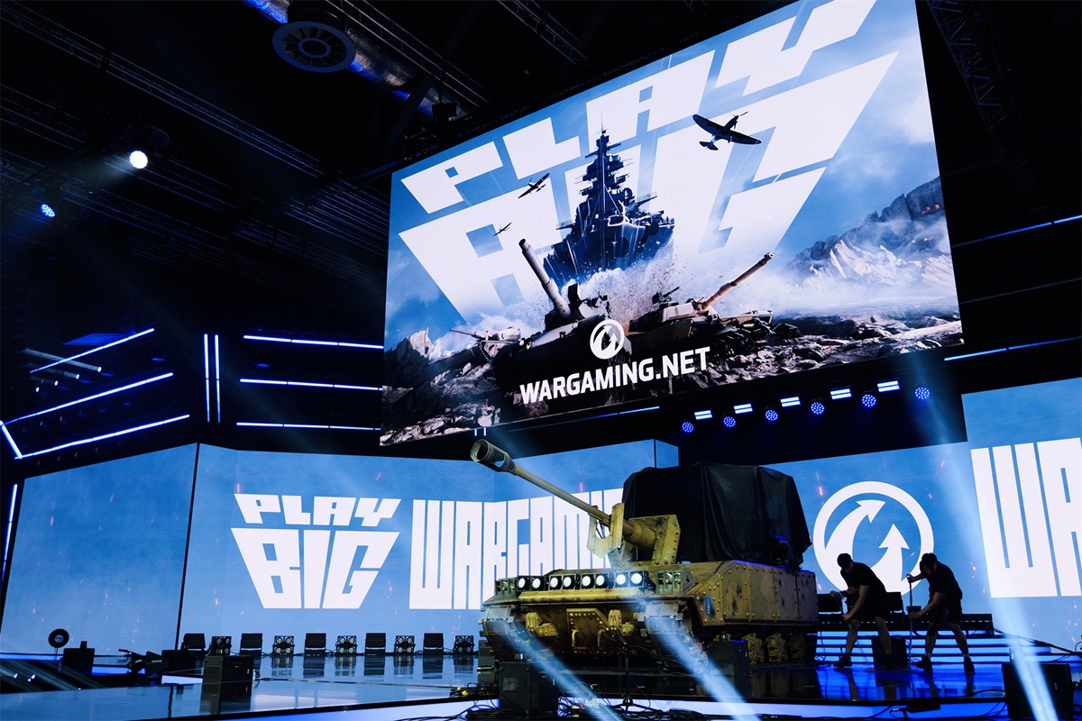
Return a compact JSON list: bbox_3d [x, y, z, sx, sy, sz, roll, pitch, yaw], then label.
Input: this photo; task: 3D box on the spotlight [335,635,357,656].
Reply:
[{"bbox_3d":[-3.964,5.816,17.779,0.410,0.390,0.240,4,-17,-14],"label":"spotlight"}]

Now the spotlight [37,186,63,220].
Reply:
[{"bbox_3d":[-7.310,-2.354,13.000,0.310,0.410,0.280,-13,-21,36],"label":"spotlight"}]

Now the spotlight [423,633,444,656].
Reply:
[{"bbox_3d":[-2.248,5.951,18.261,0.420,0.420,0.270,4,-17,-14],"label":"spotlight"}]

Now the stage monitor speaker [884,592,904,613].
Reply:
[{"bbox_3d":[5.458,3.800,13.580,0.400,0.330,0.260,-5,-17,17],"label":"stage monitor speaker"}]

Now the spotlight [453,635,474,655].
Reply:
[{"bbox_3d":[-1.430,5.304,16.200,0.370,0.340,0.200,4,-17,-13],"label":"spotlight"}]

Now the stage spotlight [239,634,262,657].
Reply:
[{"bbox_3d":[-5.748,5.649,17.307,0.420,0.420,0.270,4,-17,-14],"label":"stage spotlight"}]

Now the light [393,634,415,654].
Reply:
[{"bbox_3d":[-2.461,5.141,15.700,0.370,0.330,0.200,4,-17,-13],"label":"light"}]

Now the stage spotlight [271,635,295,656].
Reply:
[{"bbox_3d":[-4.374,4.846,14.800,0.370,0.320,0.200,4,-17,-14],"label":"stage spotlight"}]

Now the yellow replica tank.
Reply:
[{"bbox_3d":[1.063,2.413,10.887,2.852,2.740,6.190,-11,-20,32],"label":"yellow replica tank"}]

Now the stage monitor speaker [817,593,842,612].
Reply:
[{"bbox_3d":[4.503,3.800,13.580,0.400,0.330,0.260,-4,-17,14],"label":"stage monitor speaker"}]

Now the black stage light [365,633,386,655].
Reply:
[{"bbox_3d":[-3.403,5.863,17.974,0.420,0.420,0.270,4,-17,-14],"label":"black stage light"}]

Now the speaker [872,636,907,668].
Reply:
[{"bbox_3d":[4.313,3.623,10.800,0.320,0.360,0.320,-14,-21,39],"label":"speaker"}]

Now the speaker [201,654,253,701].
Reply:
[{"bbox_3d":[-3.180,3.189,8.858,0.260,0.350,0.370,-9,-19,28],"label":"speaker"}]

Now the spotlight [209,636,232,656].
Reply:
[{"bbox_3d":[-5.267,4.690,14.300,0.340,0.320,0.200,10,-19,-31],"label":"spotlight"}]

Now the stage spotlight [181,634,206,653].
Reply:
[{"bbox_3d":[-6.743,5.514,16.930,0.420,0.400,0.270,13,-21,-36],"label":"stage spotlight"}]

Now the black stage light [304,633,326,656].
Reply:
[{"bbox_3d":[-3.887,4.904,15.000,0.350,0.375,0.280,4,-17,-14],"label":"black stage light"}]

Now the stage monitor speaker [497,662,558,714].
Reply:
[{"bbox_3d":[-0.104,2.516,6.680,0.330,0.380,0.330,-14,-22,39],"label":"stage monitor speaker"}]

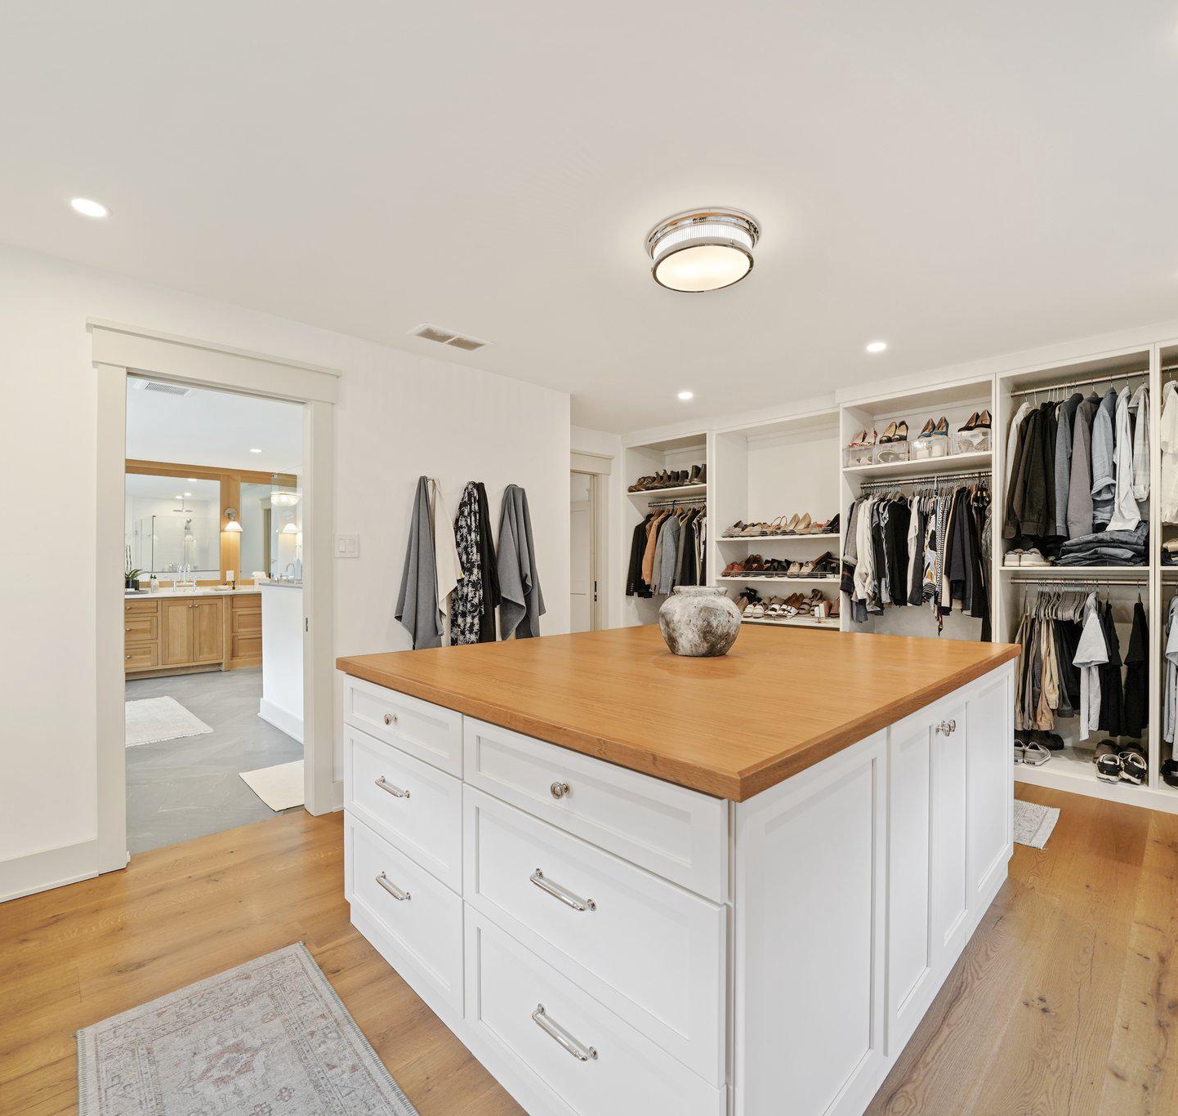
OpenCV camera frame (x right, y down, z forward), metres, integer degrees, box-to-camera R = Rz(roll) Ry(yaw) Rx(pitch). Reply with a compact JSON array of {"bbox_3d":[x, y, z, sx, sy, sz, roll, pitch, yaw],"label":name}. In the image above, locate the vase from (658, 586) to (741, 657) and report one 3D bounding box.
[{"bbox_3d":[0.402,0.225,2.026,0.294,0.240,0.294,0,0,0],"label":"vase"}]

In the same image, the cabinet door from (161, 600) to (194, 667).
[{"bbox_3d":[-4.423,0.794,6.009,0.285,0.690,0.022,0,0,-42],"label":"cabinet door"}]

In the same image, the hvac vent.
[{"bbox_3d":[-0.729,-1.157,2.972,0.400,0.015,0.196,0,0,-43],"label":"hvac vent"}]

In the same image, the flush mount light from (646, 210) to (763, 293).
[{"bbox_3d":[0.421,-1.113,2.065,0.420,0.105,0.420,0,0,0],"label":"flush mount light"}]

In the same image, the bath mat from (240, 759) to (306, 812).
[{"bbox_3d":[-1.627,1.262,3.188,0.480,0.012,0.690,0,0,-43],"label":"bath mat"}]

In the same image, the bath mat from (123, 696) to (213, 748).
[{"bbox_3d":[-3.667,1.267,4.292,0.950,0.010,1.550,0,0,-43],"label":"bath mat"}]

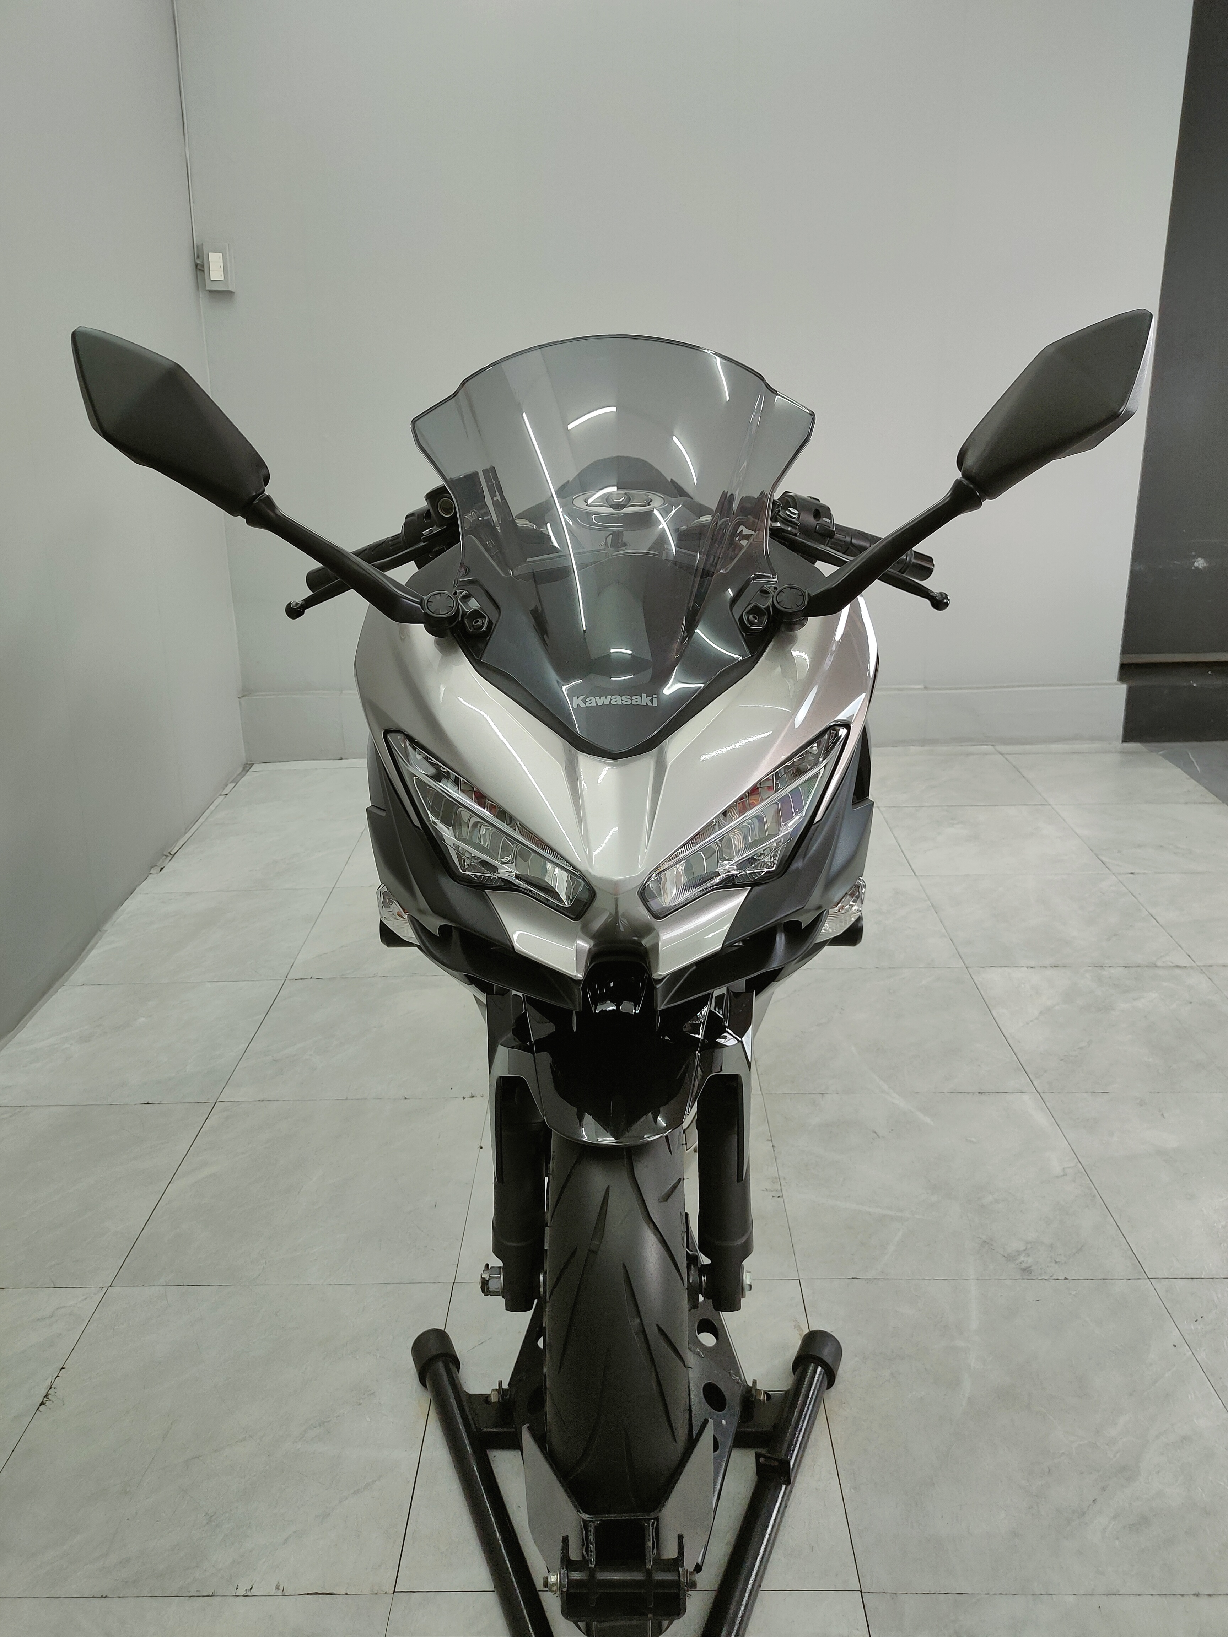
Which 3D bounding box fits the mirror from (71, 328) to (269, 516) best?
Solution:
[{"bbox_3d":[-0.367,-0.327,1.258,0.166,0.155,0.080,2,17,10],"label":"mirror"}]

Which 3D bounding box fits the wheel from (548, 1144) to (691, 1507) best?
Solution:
[{"bbox_3d":[0.006,0.436,1.428,0.112,0.590,0.590,-1,17,1],"label":"wheel"}]

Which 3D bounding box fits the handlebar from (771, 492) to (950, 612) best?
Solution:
[{"bbox_3d":[0.257,-0.281,1.579,0.205,0.125,0.190,-1,17,1],"label":"handlebar"}]

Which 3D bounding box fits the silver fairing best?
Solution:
[{"bbox_3d":[0.004,-0.038,1.331,0.475,0.275,0.420,-1,17,1],"label":"silver fairing"}]

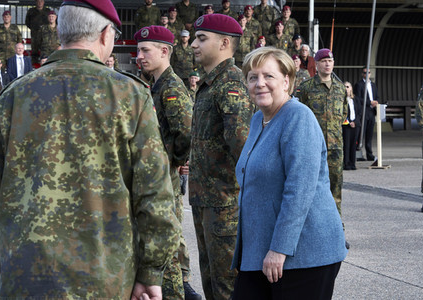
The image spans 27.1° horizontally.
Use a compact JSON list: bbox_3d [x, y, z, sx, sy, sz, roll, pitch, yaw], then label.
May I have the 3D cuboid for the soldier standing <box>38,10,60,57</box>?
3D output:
[{"bbox_3d":[-3.040,-1.727,16.770,0.540,1.830,0.340,-1,5,-12],"label":"soldier standing"}]

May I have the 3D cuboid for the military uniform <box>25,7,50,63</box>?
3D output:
[{"bbox_3d":[-3.474,-2.160,17.755,0.540,1.420,0.320,-1,4,-8],"label":"military uniform"}]

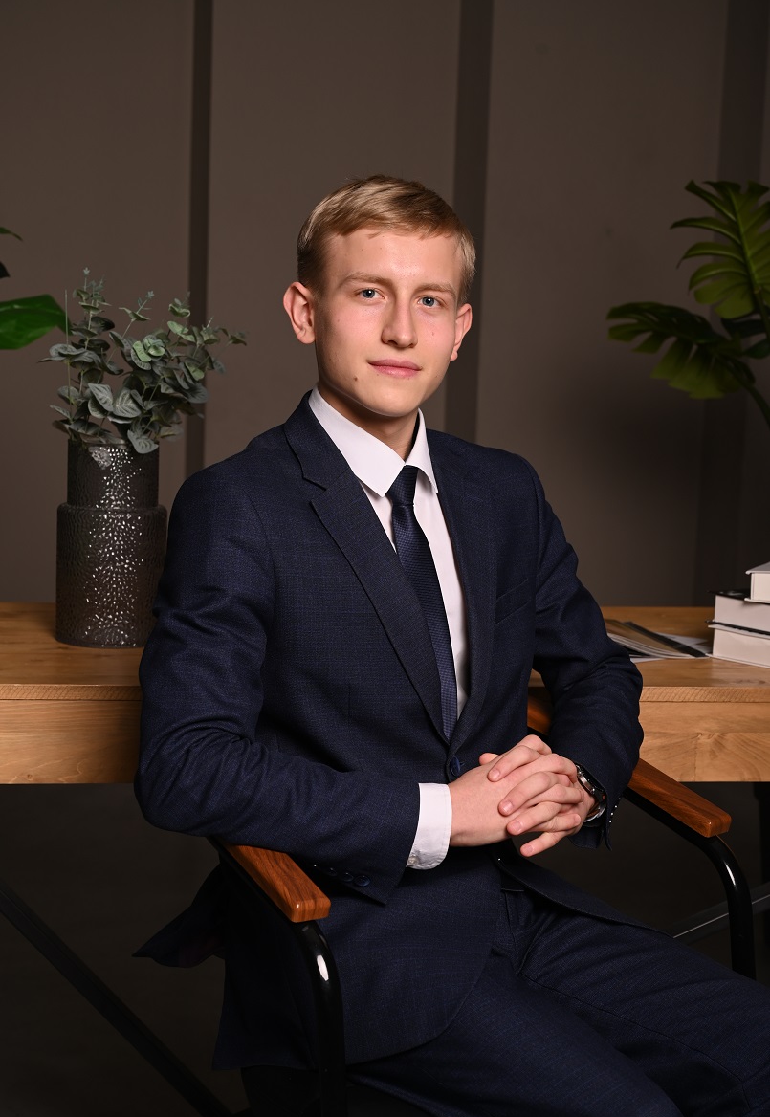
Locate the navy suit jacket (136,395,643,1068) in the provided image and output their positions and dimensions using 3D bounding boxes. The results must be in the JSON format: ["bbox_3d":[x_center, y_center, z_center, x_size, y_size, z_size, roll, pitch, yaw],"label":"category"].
[{"bbox_3d":[0.012,0.198,2.110,0.570,0.740,0.470,-4,10,-34],"label":"navy suit jacket"}]

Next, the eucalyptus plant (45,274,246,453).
[{"bbox_3d":[-0.349,-0.284,2.800,0.290,0.275,0.240,2,9,0],"label":"eucalyptus plant"}]

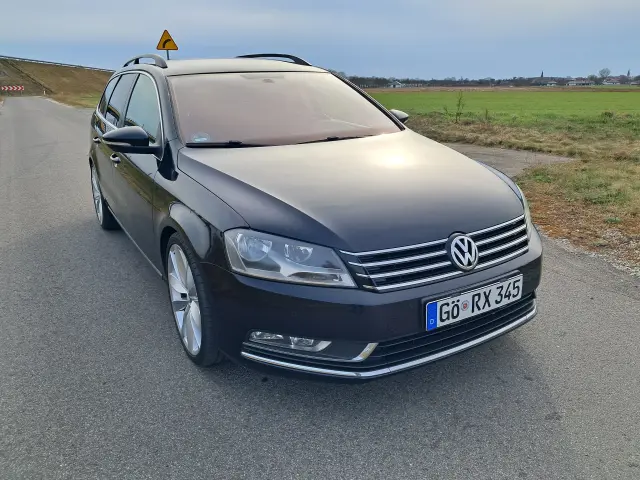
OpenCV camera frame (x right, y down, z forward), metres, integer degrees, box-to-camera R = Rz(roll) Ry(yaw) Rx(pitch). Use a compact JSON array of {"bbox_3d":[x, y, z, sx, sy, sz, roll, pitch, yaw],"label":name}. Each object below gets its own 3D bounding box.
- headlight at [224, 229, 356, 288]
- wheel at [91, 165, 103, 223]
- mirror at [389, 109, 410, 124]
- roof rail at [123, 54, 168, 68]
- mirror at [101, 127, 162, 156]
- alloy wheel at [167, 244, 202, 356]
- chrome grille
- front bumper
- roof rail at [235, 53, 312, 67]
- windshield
[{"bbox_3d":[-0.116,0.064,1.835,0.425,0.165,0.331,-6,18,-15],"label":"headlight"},{"bbox_3d":[-1.940,-0.410,4.577,0.200,0.520,0.520,-11,20,-29],"label":"wheel"},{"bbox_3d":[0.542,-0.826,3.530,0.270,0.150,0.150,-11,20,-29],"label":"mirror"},{"bbox_3d":[-1.415,-1.370,3.895,0.060,0.100,1.880,-11,20,-29],"label":"roof rail"},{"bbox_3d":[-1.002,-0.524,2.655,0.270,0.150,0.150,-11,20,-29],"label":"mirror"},{"bbox_3d":[-0.546,0.260,2.349,0.200,0.520,0.520,-11,20,-29],"label":"alloy wheel"},{"bbox_3d":[0.537,0.037,1.985,1.000,0.170,0.140,-11,20,-29],"label":"chrome grille"},{"bbox_3d":[0.444,0.207,2.209,1.770,0.410,0.720,-11,20,-29],"label":"front bumper"},{"bbox_3d":[-0.547,-1.570,4.414,0.060,0.100,1.880,-11,20,-29],"label":"roof rail"},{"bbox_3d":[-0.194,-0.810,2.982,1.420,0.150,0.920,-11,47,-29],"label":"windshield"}]

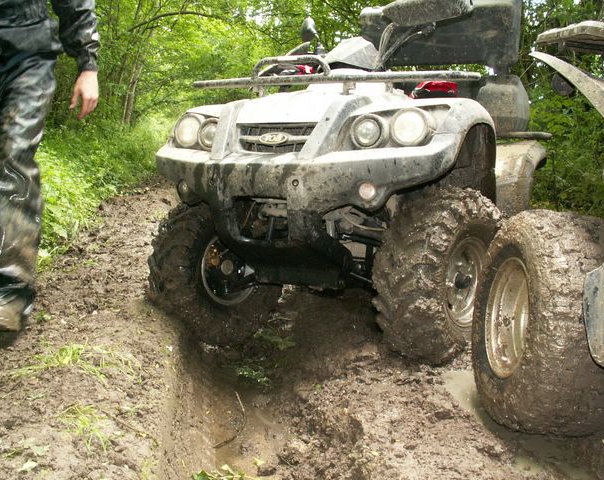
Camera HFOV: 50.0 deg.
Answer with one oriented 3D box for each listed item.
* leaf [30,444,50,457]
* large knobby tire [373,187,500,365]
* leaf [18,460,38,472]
[{"bbox_3d":[-0.596,0.481,1.478,0.040,0.010,0.038,-1,10,0],"label":"leaf"},{"bbox_3d":[0.523,0.139,2.390,0.230,0.645,0.645,3,10,37],"label":"large knobby tire"},{"bbox_3d":[-0.596,0.493,1.409,0.040,0.010,0.038,-1,10,0],"label":"leaf"}]

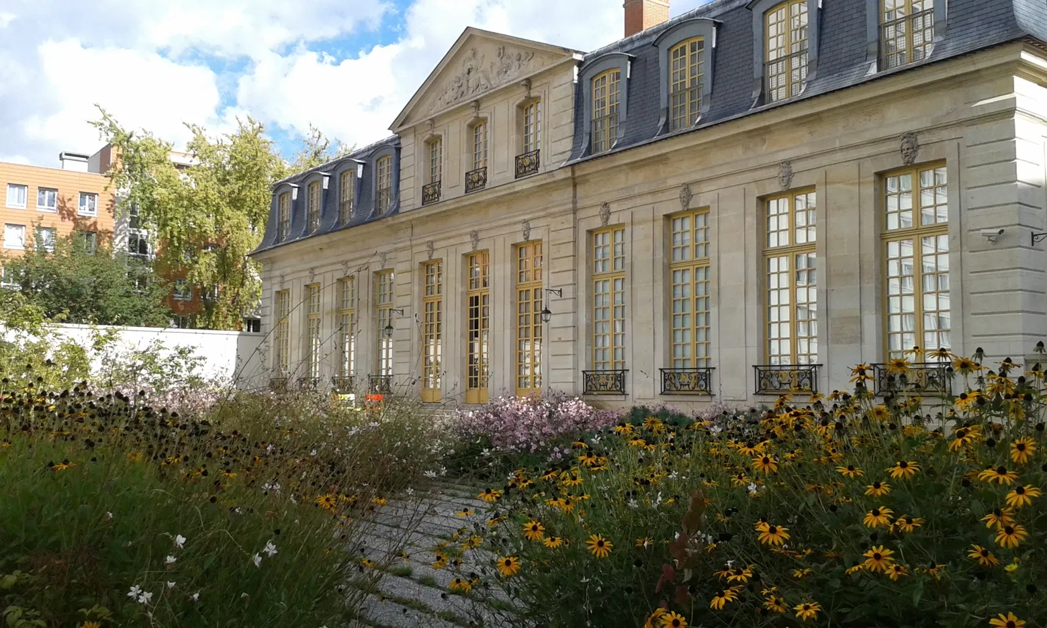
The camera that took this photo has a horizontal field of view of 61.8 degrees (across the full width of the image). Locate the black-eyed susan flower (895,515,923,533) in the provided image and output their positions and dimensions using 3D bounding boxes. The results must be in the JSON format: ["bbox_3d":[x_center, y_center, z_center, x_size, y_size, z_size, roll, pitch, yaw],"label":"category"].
[{"bbox_3d":[0.888,0.485,2.013,0.064,0.028,0.064,10,17,26],"label":"black-eyed susan flower"}]

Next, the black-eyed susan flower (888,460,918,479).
[{"bbox_3d":[0.847,0.347,1.950,0.072,0.027,0.072,-2,15,23],"label":"black-eyed susan flower"}]

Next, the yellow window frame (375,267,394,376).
[{"bbox_3d":[-3.922,0.399,25.455,0.150,3.332,1.188,5,-7,-40],"label":"yellow window frame"}]

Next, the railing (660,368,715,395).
[{"bbox_3d":[3.405,1.420,18.255,0.120,0.560,1.470,4,-6,-39],"label":"railing"}]

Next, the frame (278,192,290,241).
[{"bbox_3d":[-9.448,-3.831,34.776,0.140,1.850,1.000,4,-6,-39],"label":"frame"}]

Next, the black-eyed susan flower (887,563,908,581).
[{"bbox_3d":[0.915,0.631,2.139,0.058,0.028,0.058,16,21,26],"label":"black-eyed susan flower"}]

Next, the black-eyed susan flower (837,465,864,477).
[{"bbox_3d":[0.775,0.375,2.076,0.066,0.028,0.066,5,6,21],"label":"black-eyed susan flower"}]

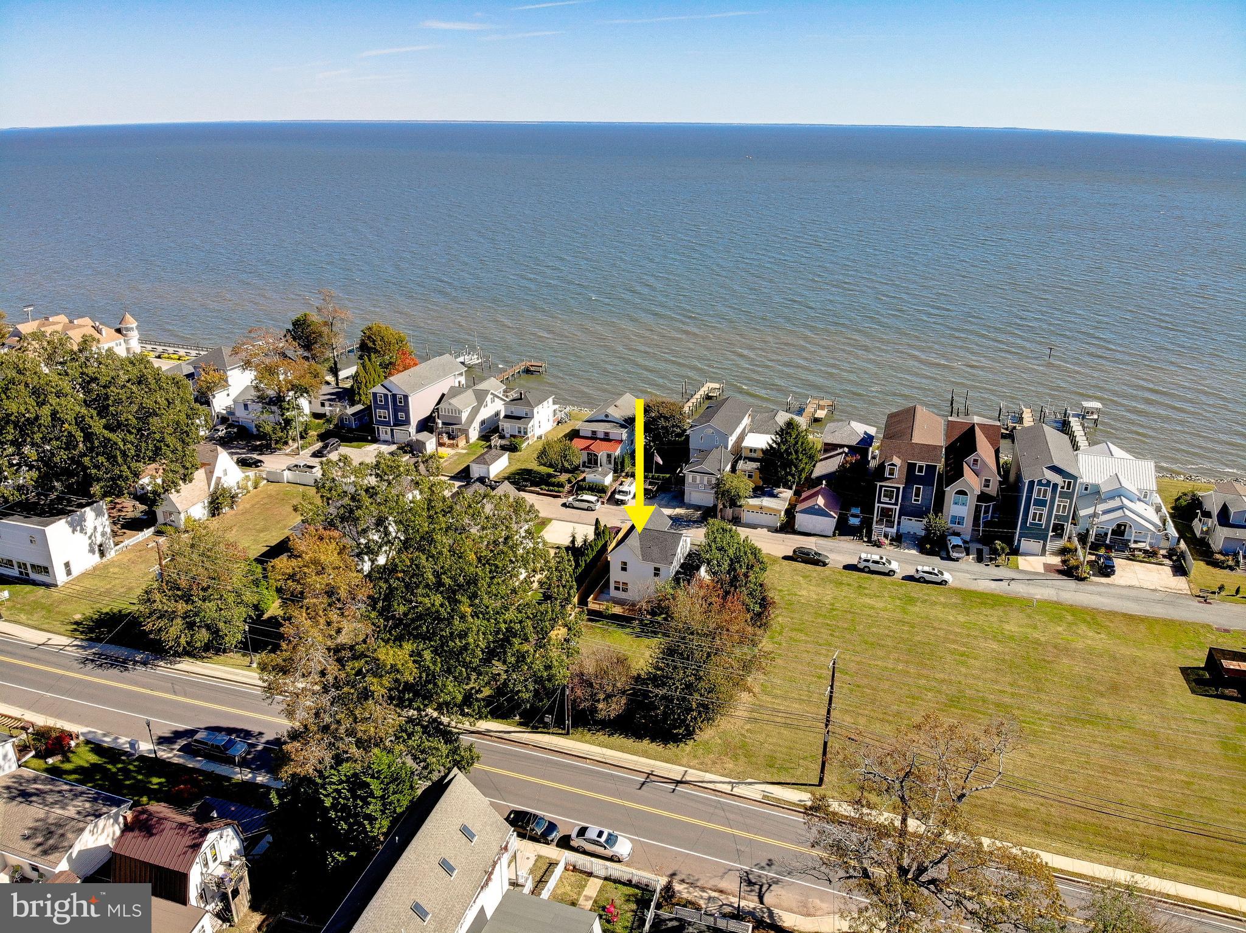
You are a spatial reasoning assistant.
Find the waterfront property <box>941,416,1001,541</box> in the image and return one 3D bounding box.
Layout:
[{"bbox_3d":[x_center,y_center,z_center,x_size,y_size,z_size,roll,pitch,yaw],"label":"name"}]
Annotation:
[{"bbox_3d":[50.180,1.070,124.720,7.400,10.400,24.500,8,23,18],"label":"waterfront property"}]

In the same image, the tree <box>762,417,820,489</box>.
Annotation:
[{"bbox_3d":[24.580,-1.150,126.830,8.000,12.500,8.000,8,23,19],"label":"tree"}]

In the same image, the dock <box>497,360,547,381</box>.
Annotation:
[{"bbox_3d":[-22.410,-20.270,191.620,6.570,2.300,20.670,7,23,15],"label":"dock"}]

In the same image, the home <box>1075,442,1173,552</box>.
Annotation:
[{"bbox_3d":[69.400,3.800,121.260,11.420,8.100,19.370,8,23,18],"label":"home"}]

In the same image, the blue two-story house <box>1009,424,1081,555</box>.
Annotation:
[{"bbox_3d":[57.504,2.903,118.329,7.160,11.430,20.080,8,23,18],"label":"blue two-story house"}]

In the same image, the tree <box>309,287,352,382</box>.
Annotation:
[{"bbox_3d":[-59.408,-26.152,177.265,8.200,19.900,7.800,8,23,18],"label":"tree"}]

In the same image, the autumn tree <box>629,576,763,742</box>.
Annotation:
[{"bbox_3d":[7.040,17.140,81.040,11.200,12.200,10.500,0,22,0],"label":"autumn tree"}]

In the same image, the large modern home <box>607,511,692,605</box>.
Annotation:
[{"bbox_3d":[3.914,10.535,103.945,8.050,7.760,11.530,8,23,18],"label":"large modern home"}]

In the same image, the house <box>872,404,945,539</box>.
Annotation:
[{"bbox_3d":[41.010,0.190,123.760,7.900,12.600,21.000,8,23,18],"label":"house"}]

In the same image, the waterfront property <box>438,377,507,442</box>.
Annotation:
[{"bbox_3d":[-27.360,-10.670,156.930,8.500,7.100,17.100,8,23,18],"label":"waterfront property"}]

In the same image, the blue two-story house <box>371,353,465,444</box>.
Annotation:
[{"bbox_3d":[-36.300,-12.570,155.840,8.300,11.300,18.640,9,23,19],"label":"blue two-story house"}]

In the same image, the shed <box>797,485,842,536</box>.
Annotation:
[{"bbox_3d":[27.170,6.040,119.590,5.400,4.600,6.500,8,23,18],"label":"shed"}]

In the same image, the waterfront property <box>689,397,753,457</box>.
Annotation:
[{"bbox_3d":[16.220,-5.850,144.720,7.000,7.900,15.700,8,23,18],"label":"waterfront property"}]

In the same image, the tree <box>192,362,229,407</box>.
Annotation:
[{"bbox_3d":[-73.870,-12.360,154.980,6.400,11.000,6.400,8,23,19],"label":"tree"}]

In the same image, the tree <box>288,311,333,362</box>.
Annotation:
[{"bbox_3d":[-66.030,-25.400,183.770,8.800,14.000,8.500,8,23,19],"label":"tree"}]

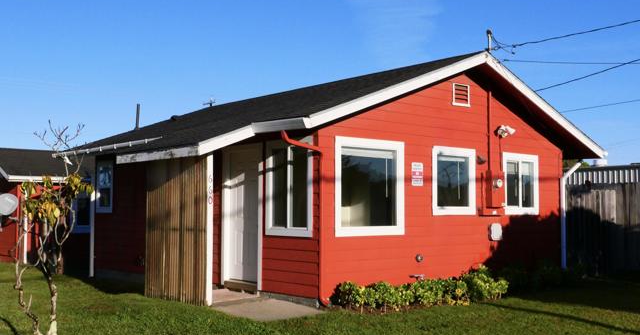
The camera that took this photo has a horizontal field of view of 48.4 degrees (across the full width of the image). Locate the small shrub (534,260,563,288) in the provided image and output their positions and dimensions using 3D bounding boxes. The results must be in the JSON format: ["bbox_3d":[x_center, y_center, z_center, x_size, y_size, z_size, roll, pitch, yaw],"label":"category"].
[{"bbox_3d":[4.070,1.906,12.692,0.490,0.490,0.450,3,-4,-40],"label":"small shrub"}]

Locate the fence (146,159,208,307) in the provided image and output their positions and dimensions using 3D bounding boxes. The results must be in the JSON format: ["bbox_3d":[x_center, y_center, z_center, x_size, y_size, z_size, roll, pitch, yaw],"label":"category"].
[{"bbox_3d":[-2.159,0.928,10.582,0.090,2.090,1.850,3,-4,-40],"label":"fence"}]

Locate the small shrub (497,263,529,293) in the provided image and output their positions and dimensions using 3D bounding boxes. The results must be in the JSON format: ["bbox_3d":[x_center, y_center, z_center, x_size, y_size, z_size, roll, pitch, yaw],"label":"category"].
[{"bbox_3d":[3.247,1.848,11.996,0.530,0.500,0.480,3,-4,-40],"label":"small shrub"}]

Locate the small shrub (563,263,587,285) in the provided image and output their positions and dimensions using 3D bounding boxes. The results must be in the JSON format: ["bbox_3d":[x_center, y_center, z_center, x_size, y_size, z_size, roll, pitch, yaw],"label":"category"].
[{"bbox_3d":[4.745,1.976,13.261,0.440,0.420,0.420,3,-4,-40],"label":"small shrub"}]

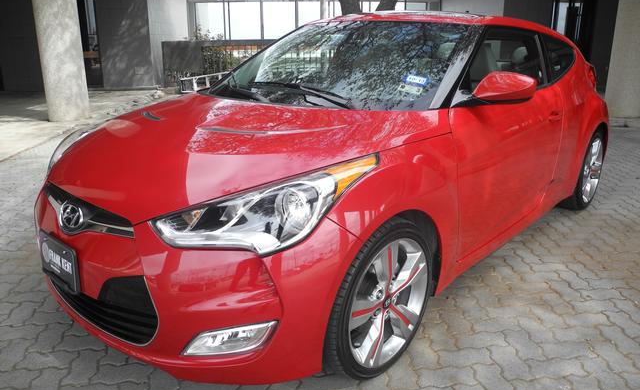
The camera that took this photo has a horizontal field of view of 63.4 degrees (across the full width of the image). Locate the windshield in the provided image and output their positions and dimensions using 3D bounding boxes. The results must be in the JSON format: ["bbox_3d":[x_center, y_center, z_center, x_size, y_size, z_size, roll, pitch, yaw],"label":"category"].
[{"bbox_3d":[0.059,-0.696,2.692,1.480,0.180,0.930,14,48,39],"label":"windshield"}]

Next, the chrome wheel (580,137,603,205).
[{"bbox_3d":[1.947,-0.193,3.869,0.170,0.490,0.490,14,21,39],"label":"chrome wheel"}]

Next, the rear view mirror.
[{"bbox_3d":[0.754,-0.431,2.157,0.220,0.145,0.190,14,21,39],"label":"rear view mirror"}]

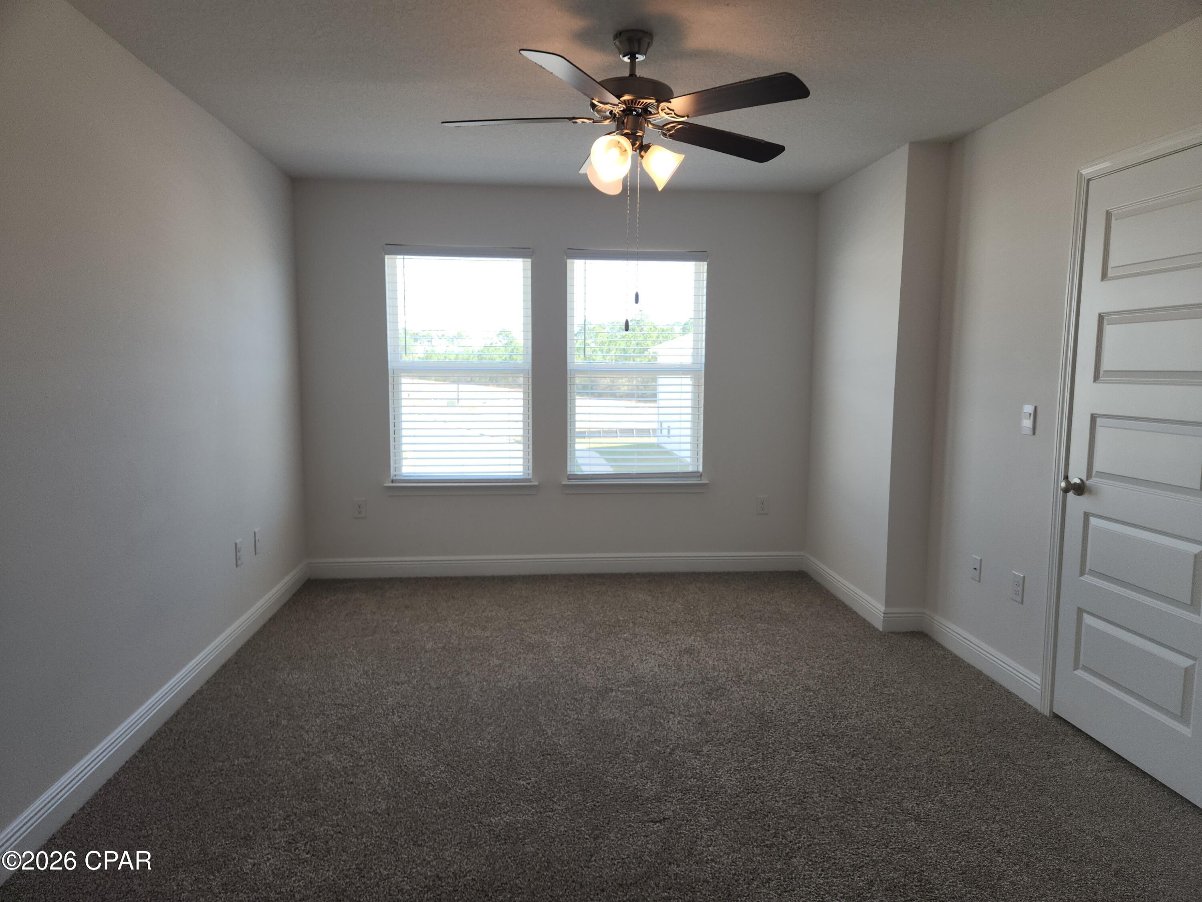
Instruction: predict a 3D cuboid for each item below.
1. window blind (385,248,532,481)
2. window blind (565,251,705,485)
[{"bbox_3d":[-0.878,-0.516,4.994,0.886,1.429,0.120,0,6,-5],"label":"window blind"},{"bbox_3d":[0.225,-0.518,5.096,0.885,1.429,0.120,0,6,-5],"label":"window blind"}]

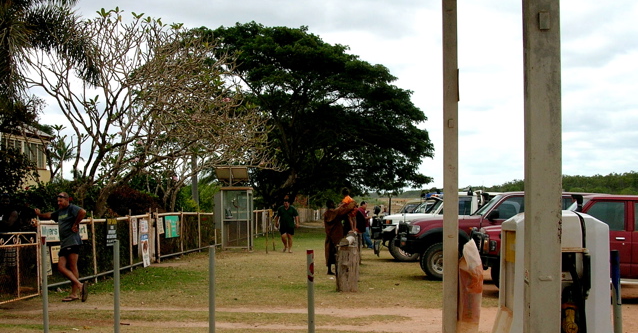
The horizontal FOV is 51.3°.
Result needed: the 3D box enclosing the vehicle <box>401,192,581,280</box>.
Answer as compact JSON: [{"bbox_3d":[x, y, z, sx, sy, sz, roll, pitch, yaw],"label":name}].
[{"bbox_3d":[4.170,1.467,14.611,4.950,1.870,1.920,0,-3,3],"label":"vehicle"}]

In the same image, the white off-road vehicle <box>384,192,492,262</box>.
[{"bbox_3d":[4.220,1.620,18.900,4.950,1.950,1.800,0,-3,-4],"label":"white off-road vehicle"}]

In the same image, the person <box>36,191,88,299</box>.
[{"bbox_3d":[-4.258,1.325,11.080,0.700,1.778,0.650,2,-4,-37],"label":"person"}]

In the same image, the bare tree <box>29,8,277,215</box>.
[{"bbox_3d":[-4.287,-0.803,17.067,6.350,6.666,5.800,0,-3,0],"label":"bare tree"}]

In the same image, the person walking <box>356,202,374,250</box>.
[{"bbox_3d":[1.648,2.046,23.567,0.500,1.670,0.500,0,-3,-3],"label":"person walking"}]

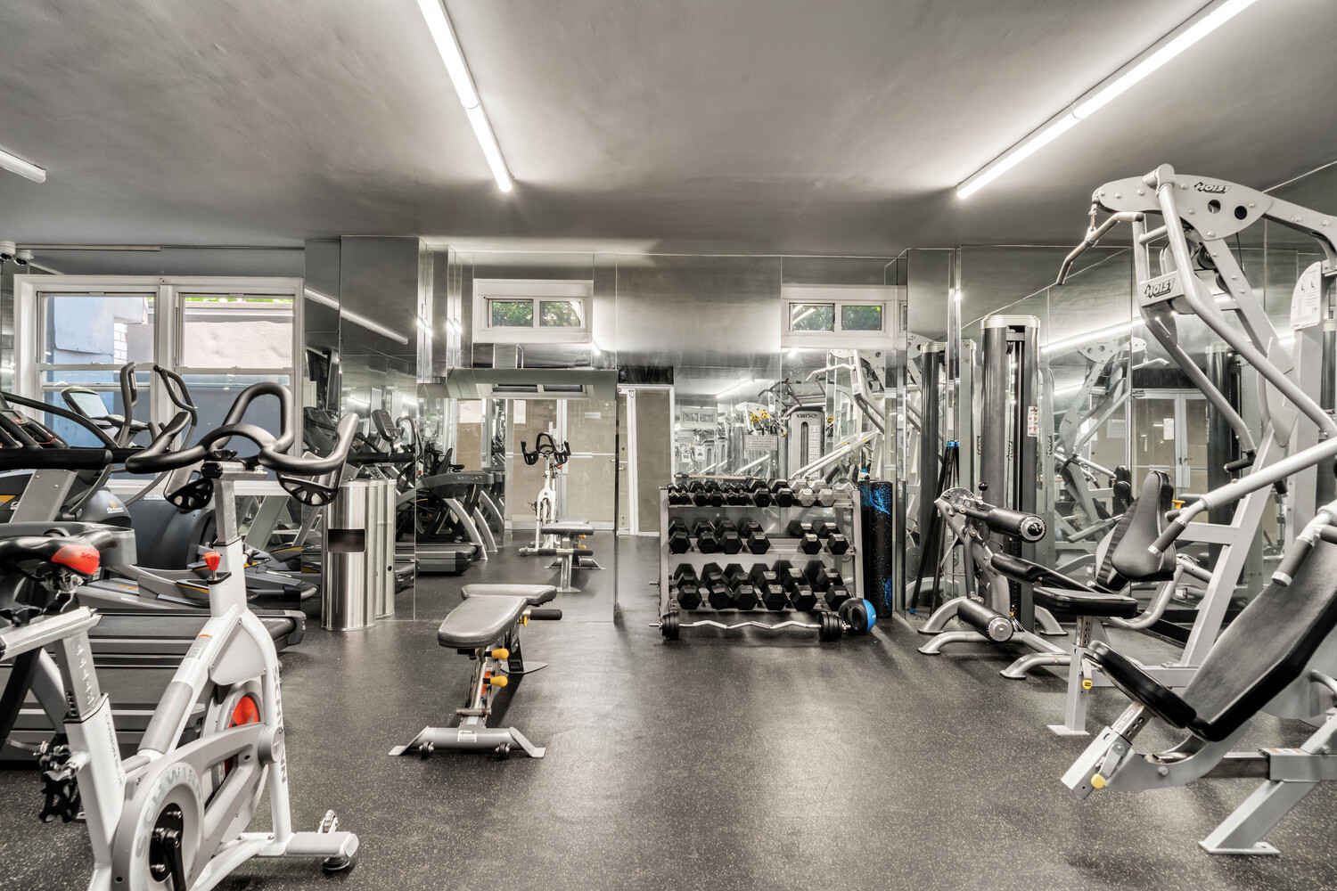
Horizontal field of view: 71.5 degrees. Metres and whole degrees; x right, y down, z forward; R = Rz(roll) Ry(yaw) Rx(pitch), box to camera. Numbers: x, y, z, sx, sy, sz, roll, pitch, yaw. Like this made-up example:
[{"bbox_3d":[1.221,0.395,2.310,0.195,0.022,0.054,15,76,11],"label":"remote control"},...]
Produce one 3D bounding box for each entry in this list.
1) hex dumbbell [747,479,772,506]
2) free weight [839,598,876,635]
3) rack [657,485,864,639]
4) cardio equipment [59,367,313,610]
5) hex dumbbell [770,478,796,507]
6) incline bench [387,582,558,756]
[{"bbox_3d":[0.573,0.300,5.880,0.118,0.103,0.260,1,14,-3],"label":"hex dumbbell"},{"bbox_3d":[1.176,1.064,5.770,0.230,0.230,0.230,1,0,0],"label":"free weight"},{"bbox_3d":[0.577,0.721,5.940,1.245,0.900,0.540,1,0,0],"label":"rack"},{"bbox_3d":[-3.130,0.303,5.950,1.750,1.650,0.750,1,0,0],"label":"cardio equipment"},{"bbox_3d":[0.717,0.300,5.880,0.118,0.103,0.260,1,14,-3],"label":"hex dumbbell"},{"bbox_3d":[-0.775,0.936,4.165,0.600,0.460,1.380,1,0,-2],"label":"incline bench"}]

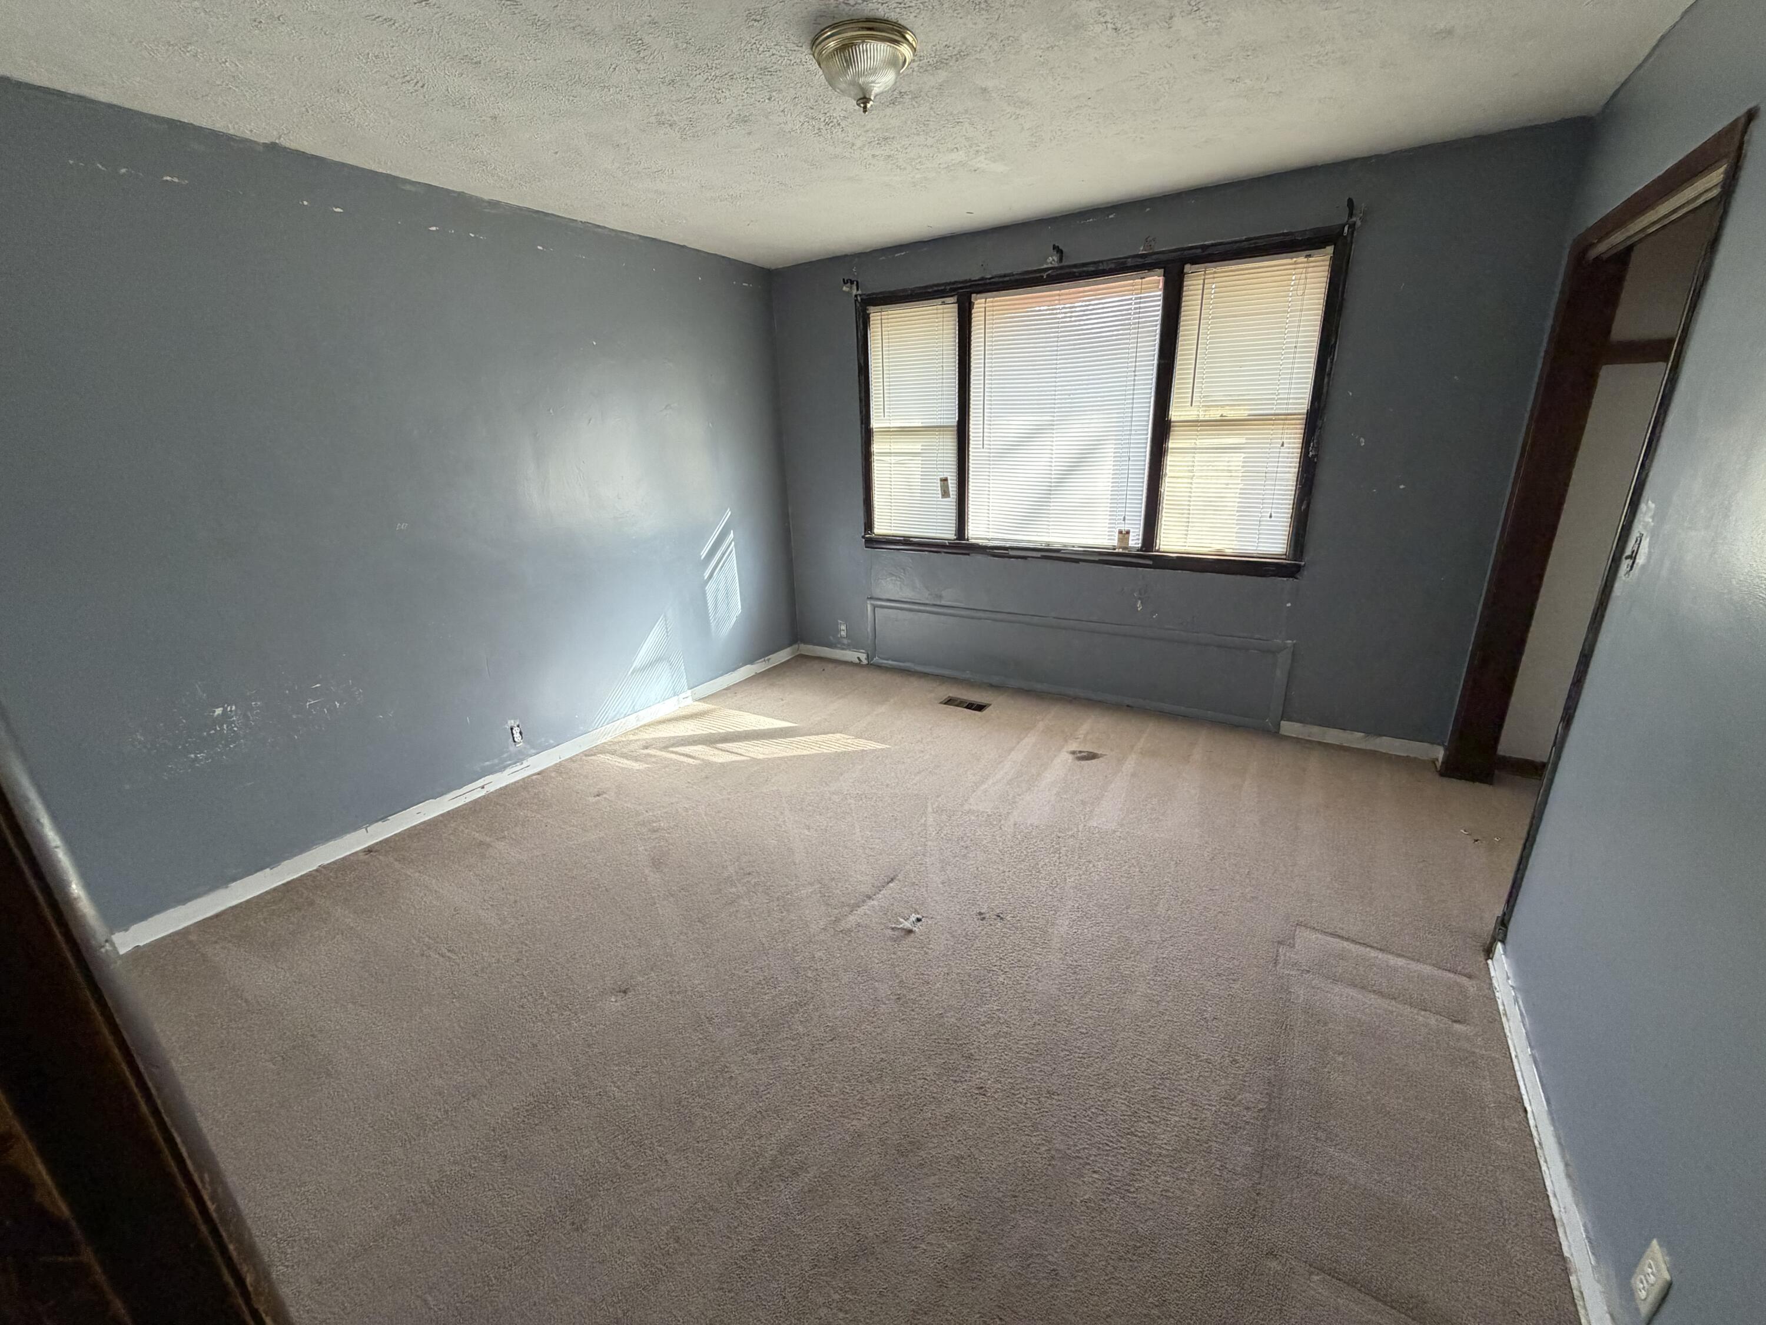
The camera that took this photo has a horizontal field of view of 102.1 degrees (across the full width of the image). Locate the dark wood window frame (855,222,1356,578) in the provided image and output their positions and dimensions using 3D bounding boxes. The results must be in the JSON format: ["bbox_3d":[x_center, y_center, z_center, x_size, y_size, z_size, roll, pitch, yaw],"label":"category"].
[{"bbox_3d":[0.899,-1.236,3.688,2.389,1.435,0.079,9,21,30],"label":"dark wood window frame"}]

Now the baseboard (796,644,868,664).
[{"bbox_3d":[-0.355,-0.062,4.900,0.579,0.076,0.017,9,21,30],"label":"baseboard"}]

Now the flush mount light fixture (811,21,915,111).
[{"bbox_3d":[-0.045,-1.503,1.846,0.269,0.141,0.269,-2,18,1],"label":"flush mount light fixture"}]

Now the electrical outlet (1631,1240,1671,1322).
[{"bbox_3d":[1.169,0.945,1.087,0.008,0.116,0.070,9,21,30],"label":"electrical outlet"}]

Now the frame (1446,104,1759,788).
[{"bbox_3d":[2.099,-0.266,2.183,0.182,2.032,1.330,9,21,30],"label":"frame"}]

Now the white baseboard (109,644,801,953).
[{"bbox_3d":[-1.526,0.408,3.612,0.017,0.073,3.564,9,21,30],"label":"white baseboard"}]

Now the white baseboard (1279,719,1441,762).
[{"bbox_3d":[2.240,0.364,3.371,0.640,0.076,0.017,9,21,30],"label":"white baseboard"}]

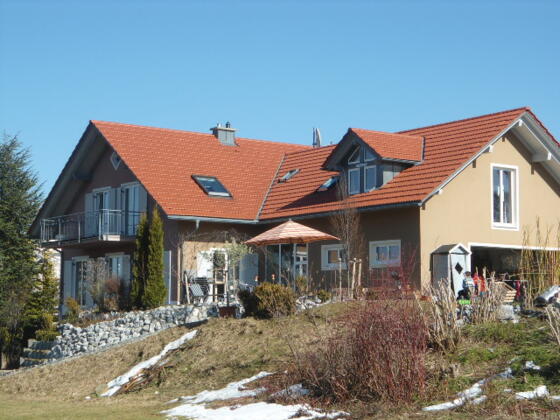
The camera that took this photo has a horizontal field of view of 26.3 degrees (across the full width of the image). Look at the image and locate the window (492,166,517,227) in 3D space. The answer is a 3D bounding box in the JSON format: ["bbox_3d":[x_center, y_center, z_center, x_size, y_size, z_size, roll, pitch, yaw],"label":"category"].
[{"bbox_3d":[7.666,-0.413,40.872,1.280,2.189,0.160,4,-7,-36],"label":"window"}]

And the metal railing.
[{"bbox_3d":[-7.351,0.815,47.006,1.894,1.139,5.094,4,-7,-36],"label":"metal railing"}]

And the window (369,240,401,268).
[{"bbox_3d":[3.529,1.484,39.818,0.160,0.922,1.613,4,-7,-36],"label":"window"}]

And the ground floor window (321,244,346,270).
[{"bbox_3d":[1.963,1.665,41.988,0.160,0.883,1.549,4,-7,-36],"label":"ground floor window"}]

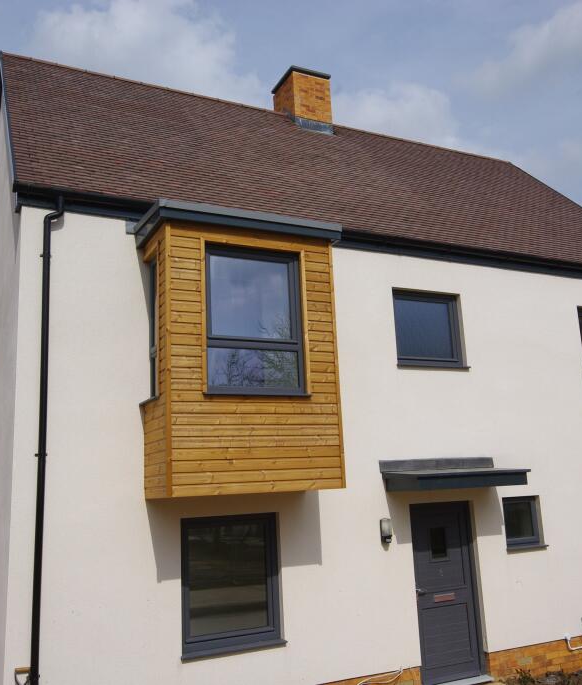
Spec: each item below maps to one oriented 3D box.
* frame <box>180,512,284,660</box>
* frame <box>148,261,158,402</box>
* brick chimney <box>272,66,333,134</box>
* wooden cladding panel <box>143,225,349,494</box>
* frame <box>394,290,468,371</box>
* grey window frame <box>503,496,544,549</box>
[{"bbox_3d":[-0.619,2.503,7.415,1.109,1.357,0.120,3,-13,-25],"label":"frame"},{"bbox_3d":[-1.366,-0.176,7.345,0.100,1.522,0.493,3,-13,-25],"label":"frame"},{"bbox_3d":[0.237,-4.444,13.742,0.830,1.240,0.899,3,-13,-25],"label":"brick chimney"},{"bbox_3d":[-0.514,0.243,7.474,1.860,2.639,0.819,3,-13,-25],"label":"wooden cladding panel"},{"bbox_3d":[1.775,-0.158,9.218,1.093,1.015,0.120,3,-13,-25],"label":"frame"},{"bbox_3d":[2.971,2.314,9.208,0.638,0.623,0.120,3,-13,-25],"label":"grey window frame"}]

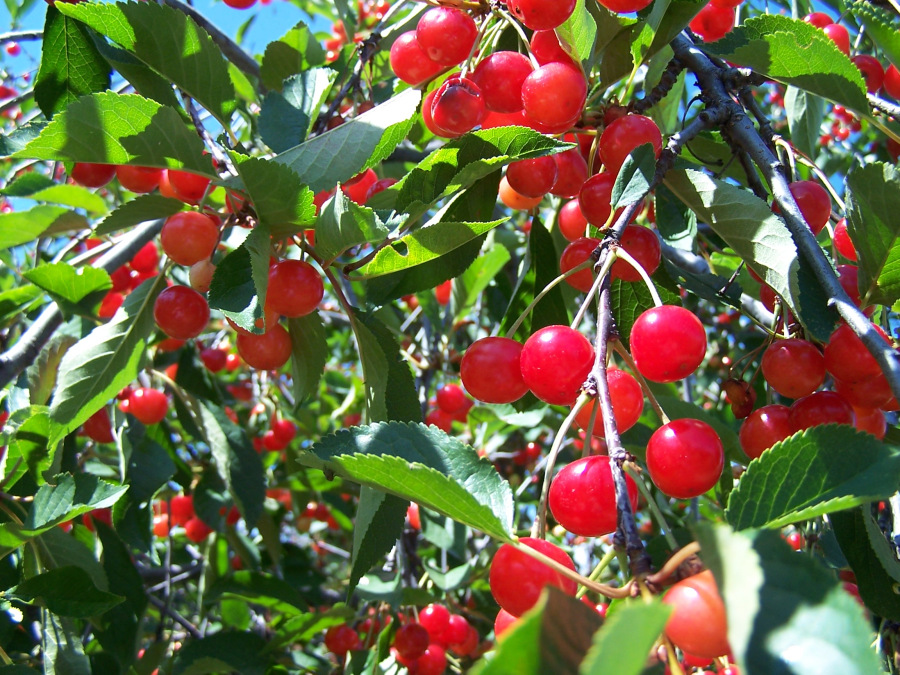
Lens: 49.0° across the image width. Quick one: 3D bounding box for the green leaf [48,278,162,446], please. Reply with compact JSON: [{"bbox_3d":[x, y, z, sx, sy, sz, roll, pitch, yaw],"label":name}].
[{"bbox_3d":[-0.129,0.008,0.370,0.032,0.079,0.013,35,-18,3],"label":"green leaf"}]

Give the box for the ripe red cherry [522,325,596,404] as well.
[{"bbox_3d":[0.029,0.007,0.267,0.021,0.020,0.021,16,-12,0],"label":"ripe red cherry"}]

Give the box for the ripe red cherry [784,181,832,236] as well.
[{"bbox_3d":[0.130,-0.048,0.364,0.021,0.021,0.021,0,-15,0],"label":"ripe red cherry"}]

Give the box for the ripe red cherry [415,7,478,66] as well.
[{"bbox_3d":[-0.001,-0.107,0.352,0.021,0.021,0.021,0,-17,0],"label":"ripe red cherry"}]

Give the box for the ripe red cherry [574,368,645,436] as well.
[{"bbox_3d":[0.047,0.019,0.295,0.021,0.020,0.021,0,-25,0],"label":"ripe red cherry"}]

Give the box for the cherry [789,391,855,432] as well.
[{"bbox_3d":[0.121,0.027,0.320,0.021,0.020,0.021,0,-25,0],"label":"cherry"}]

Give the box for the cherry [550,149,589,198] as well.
[{"bbox_3d":[0.050,-0.071,0.427,0.021,0.020,0.021,0,-17,0],"label":"cherry"}]

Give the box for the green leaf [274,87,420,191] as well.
[{"bbox_3d":[-0.036,-0.065,0.345,0.062,0.022,0.020,-26,-6,0],"label":"green leaf"}]

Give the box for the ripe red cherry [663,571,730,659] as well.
[{"bbox_3d":[0.065,0.071,0.253,0.021,0.020,0.021,0,-18,0],"label":"ripe red cherry"}]

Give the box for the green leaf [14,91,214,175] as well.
[{"bbox_3d":[-0.125,-0.076,0.365,0.079,0.028,0.040,6,-37,0],"label":"green leaf"}]

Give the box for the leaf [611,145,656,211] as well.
[{"bbox_3d":[0.053,-0.047,0.288,0.011,0.023,0.005,28,-12,7],"label":"leaf"}]

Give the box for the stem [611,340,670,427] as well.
[{"bbox_3d":[0.054,0.012,0.277,0.003,0.028,0.003,-29,-27,0],"label":"stem"}]

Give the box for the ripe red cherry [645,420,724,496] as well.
[{"bbox_3d":[0.063,0.032,0.263,0.021,0.021,0.021,0,-15,0],"label":"ripe red cherry"}]

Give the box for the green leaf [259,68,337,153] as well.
[{"bbox_3d":[-0.063,-0.093,0.410,0.032,0.047,0.014,27,-9,28],"label":"green leaf"}]

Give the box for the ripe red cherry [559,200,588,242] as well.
[{"bbox_3d":[0.059,-0.054,0.452,0.019,0.019,0.019,0,-17,0],"label":"ripe red cherry"}]

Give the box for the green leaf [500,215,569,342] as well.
[{"bbox_3d":[0.030,-0.009,0.375,0.033,0.077,0.012,3,-9,-11],"label":"green leaf"}]

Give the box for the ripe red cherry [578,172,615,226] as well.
[{"bbox_3d":[0.057,-0.049,0.352,0.021,0.020,0.021,0,-33,0],"label":"ripe red cherry"}]

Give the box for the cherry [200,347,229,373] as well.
[{"bbox_3d":[-0.184,0.017,0.768,0.021,0.020,0.021,0,-33,0],"label":"cherry"}]

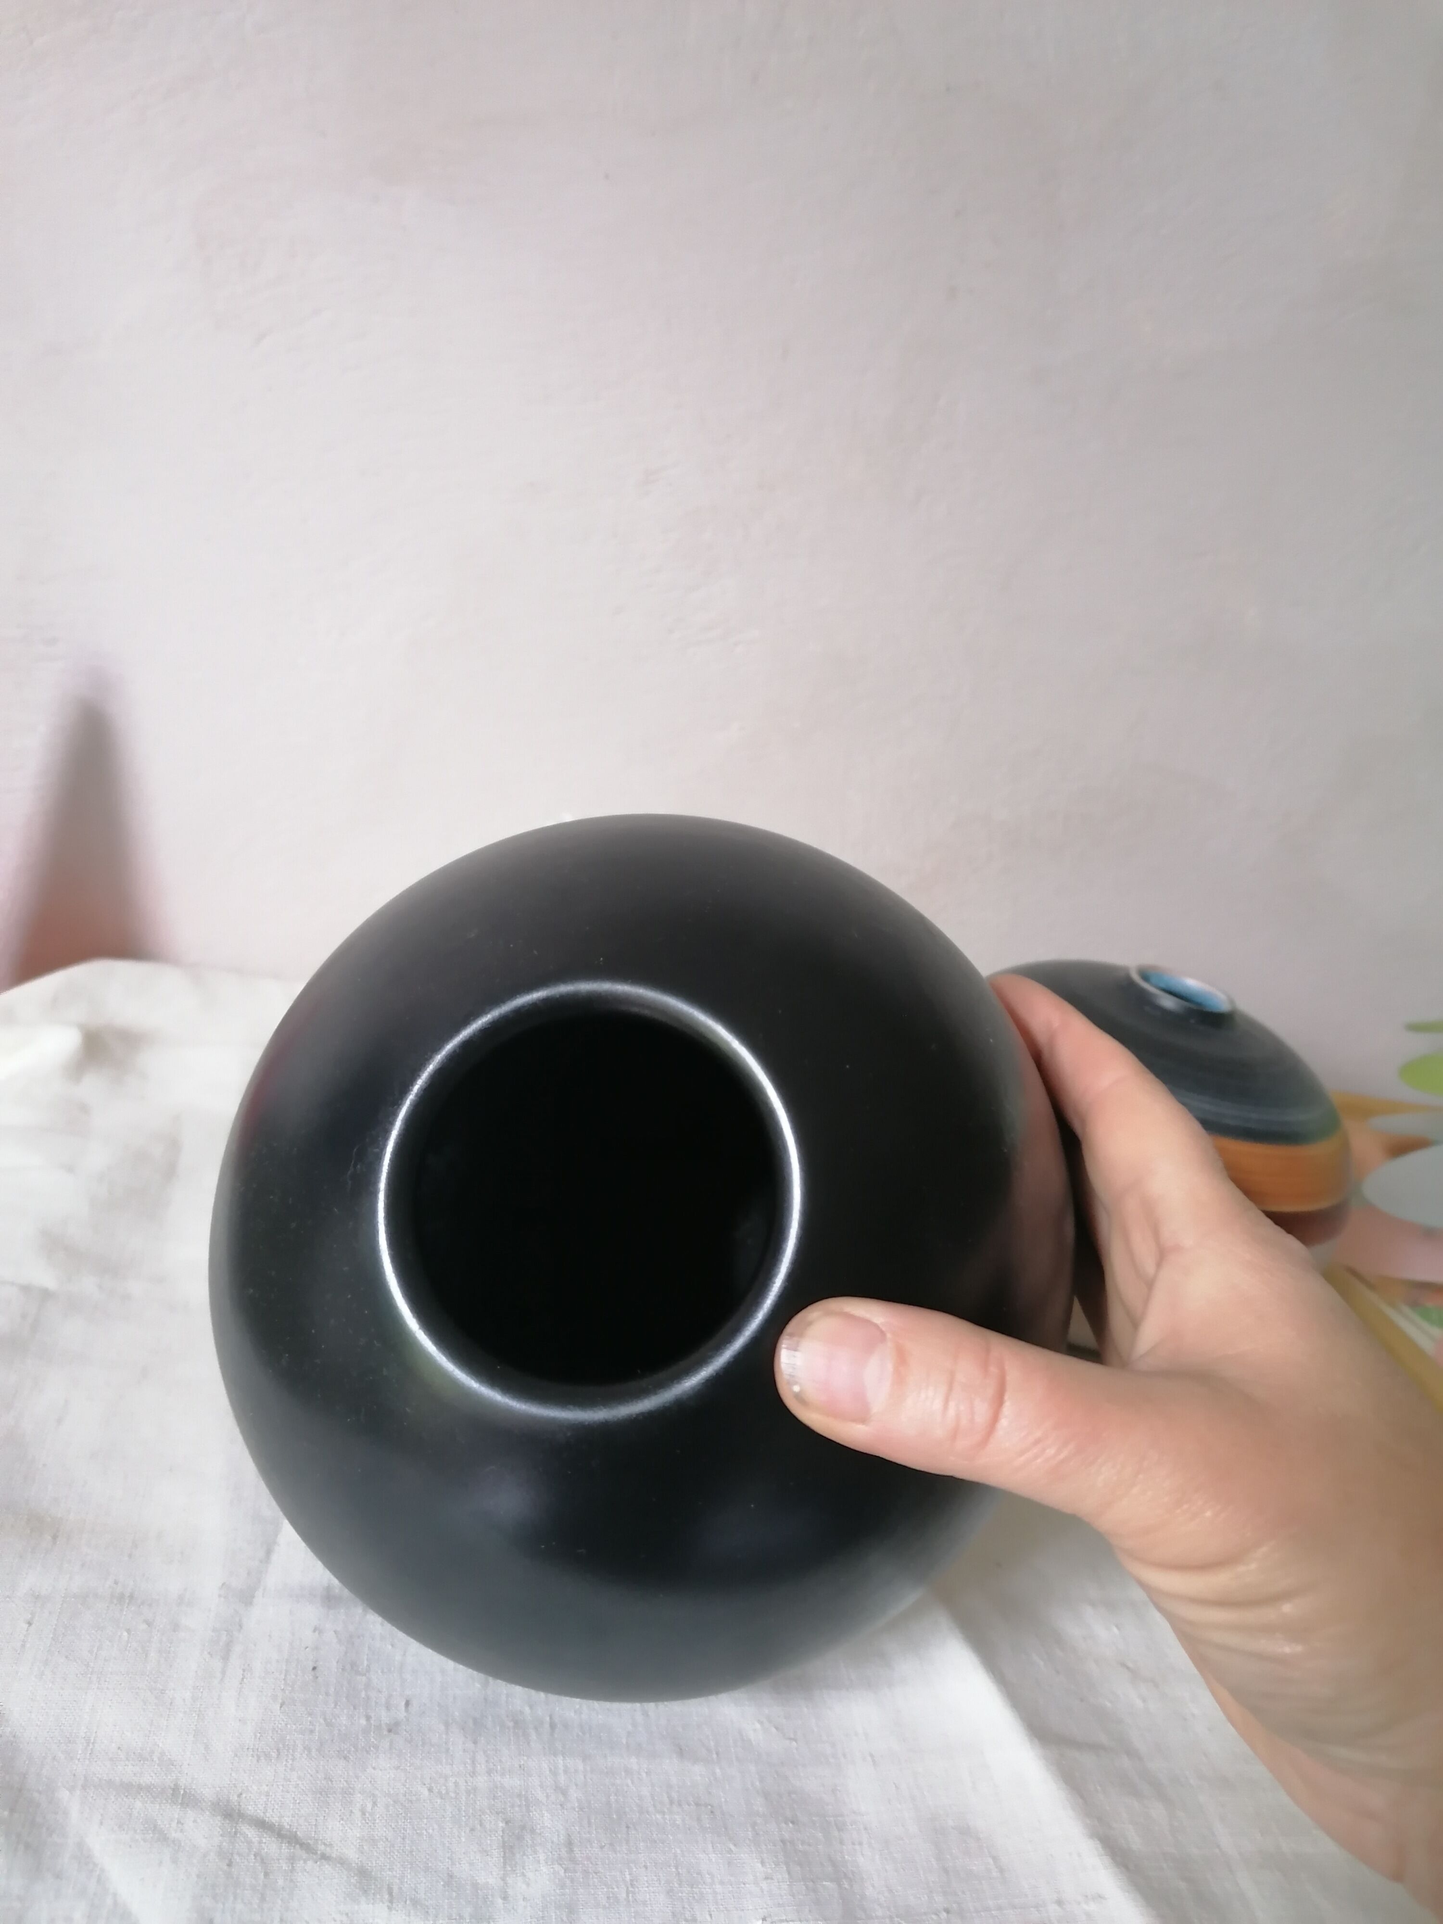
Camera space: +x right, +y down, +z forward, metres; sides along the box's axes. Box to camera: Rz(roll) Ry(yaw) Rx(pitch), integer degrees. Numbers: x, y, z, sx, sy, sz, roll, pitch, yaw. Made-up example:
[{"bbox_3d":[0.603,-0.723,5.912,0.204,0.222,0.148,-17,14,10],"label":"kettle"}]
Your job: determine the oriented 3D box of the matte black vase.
[{"bbox_3d":[-0.013,0.050,0.276,0.154,0.154,0.139,0,-15,7],"label":"matte black vase"}]

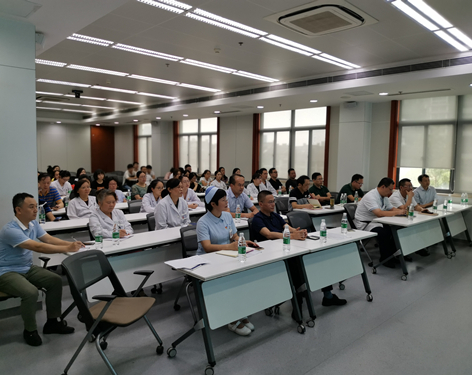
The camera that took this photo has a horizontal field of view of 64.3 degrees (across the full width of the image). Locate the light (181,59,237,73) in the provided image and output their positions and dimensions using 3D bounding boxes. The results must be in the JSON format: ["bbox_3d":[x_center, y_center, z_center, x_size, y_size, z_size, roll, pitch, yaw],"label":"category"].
[{"bbox_3d":[-0.444,-2.106,6.529,1.125,0.060,0.190,-4,7,-44],"label":"light"}]

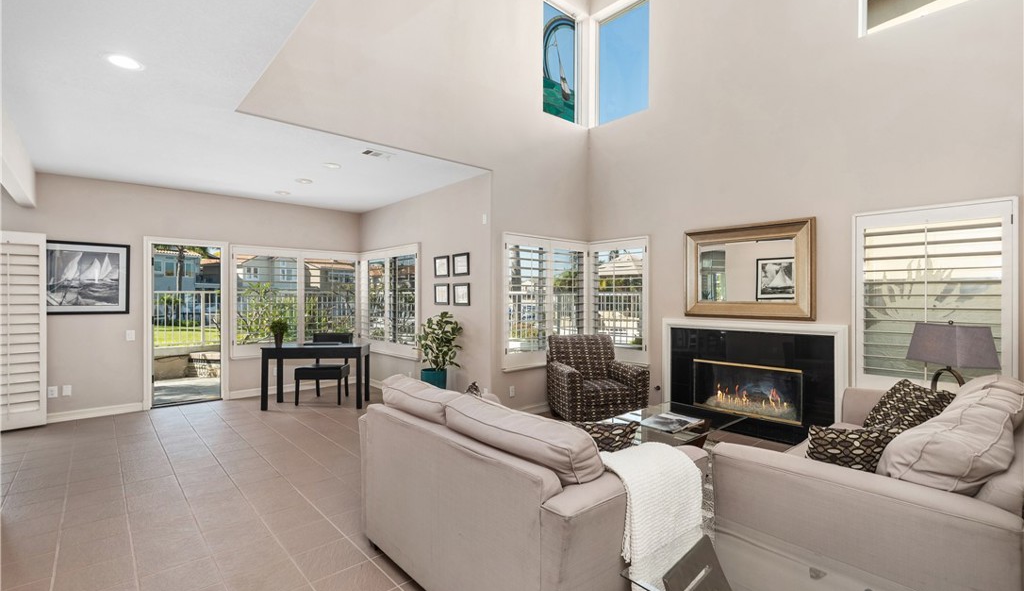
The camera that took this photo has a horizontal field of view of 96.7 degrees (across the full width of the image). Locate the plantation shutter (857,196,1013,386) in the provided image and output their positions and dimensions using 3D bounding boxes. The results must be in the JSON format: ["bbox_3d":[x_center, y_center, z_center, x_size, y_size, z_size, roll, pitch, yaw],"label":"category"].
[{"bbox_3d":[3.277,0.070,3.589,0.080,1.540,0.950,0,0,-42],"label":"plantation shutter"}]

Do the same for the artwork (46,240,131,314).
[{"bbox_3d":[-4.940,-0.190,5.111,1.000,0.818,0.030,0,0,-42],"label":"artwork"}]

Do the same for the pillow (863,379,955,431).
[{"bbox_3d":[2.690,0.810,3.090,0.150,0.430,0.430,37,3,-12],"label":"pillow"}]

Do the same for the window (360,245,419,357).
[{"bbox_3d":[-1.846,0.075,6.723,0.080,1.550,1.881,0,0,-42],"label":"window"}]

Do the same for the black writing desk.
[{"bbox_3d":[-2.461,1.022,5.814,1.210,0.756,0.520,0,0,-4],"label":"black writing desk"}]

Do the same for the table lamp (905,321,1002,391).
[{"bbox_3d":[3.104,0.505,3.220,0.255,0.650,0.469,0,0,8],"label":"table lamp"}]

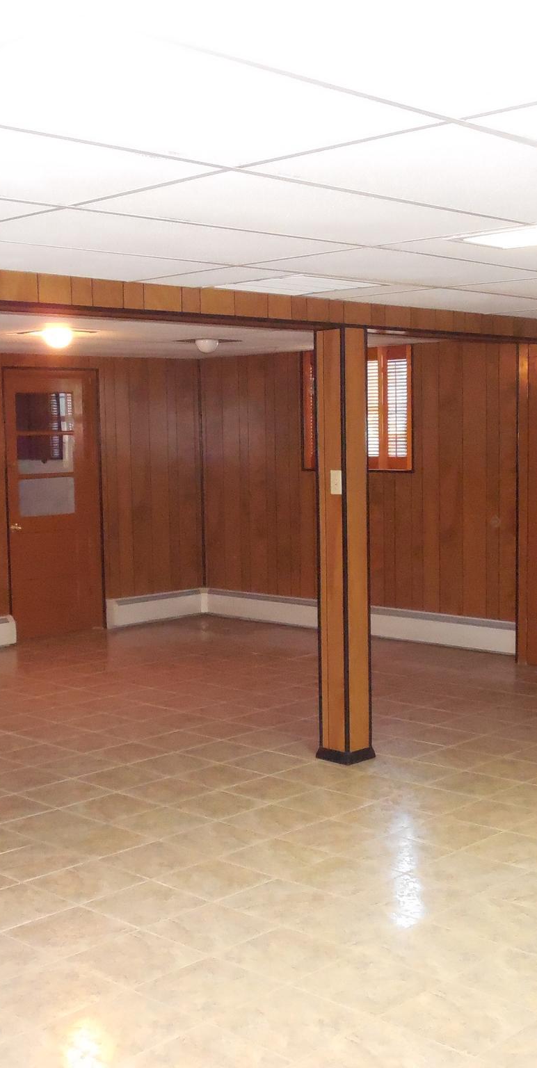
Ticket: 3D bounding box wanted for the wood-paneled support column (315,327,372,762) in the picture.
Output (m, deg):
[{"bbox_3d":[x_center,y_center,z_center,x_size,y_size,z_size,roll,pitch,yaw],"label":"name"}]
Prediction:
[{"bbox_3d":[0.357,0.049,6.063,0.204,2.030,0.204,4,7,44],"label":"wood-paneled support column"}]

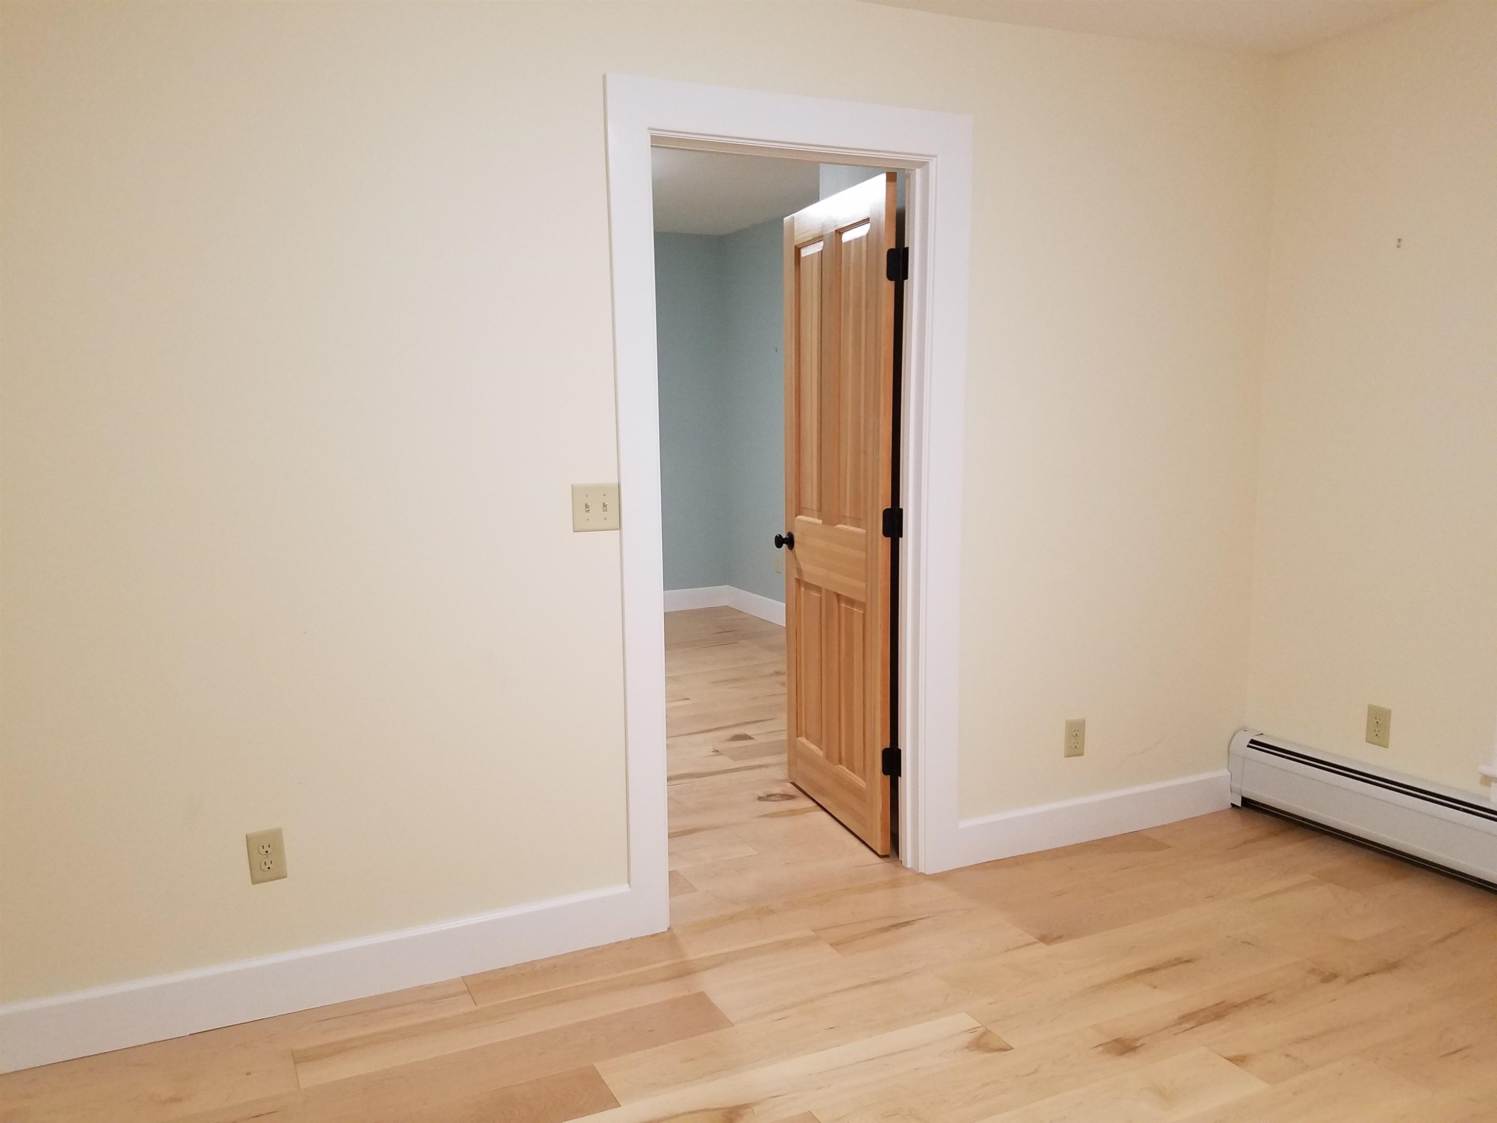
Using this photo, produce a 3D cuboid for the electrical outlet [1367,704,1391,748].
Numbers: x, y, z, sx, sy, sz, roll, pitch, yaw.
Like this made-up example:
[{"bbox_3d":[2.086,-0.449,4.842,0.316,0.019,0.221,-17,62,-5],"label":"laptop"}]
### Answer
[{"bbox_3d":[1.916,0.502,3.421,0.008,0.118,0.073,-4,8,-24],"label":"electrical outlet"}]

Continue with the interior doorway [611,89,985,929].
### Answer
[{"bbox_3d":[0.126,-0.126,3.099,1.044,2.174,0.140,-4,8,-24],"label":"interior doorway"}]

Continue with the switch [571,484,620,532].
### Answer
[{"bbox_3d":[-0.378,-0.134,2.804,0.119,0.117,0.014,-4,8,-24],"label":"switch"}]

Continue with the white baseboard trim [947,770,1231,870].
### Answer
[{"bbox_3d":[1.179,0.819,3.640,1.199,0.128,0.021,-4,8,-24],"label":"white baseboard trim"}]

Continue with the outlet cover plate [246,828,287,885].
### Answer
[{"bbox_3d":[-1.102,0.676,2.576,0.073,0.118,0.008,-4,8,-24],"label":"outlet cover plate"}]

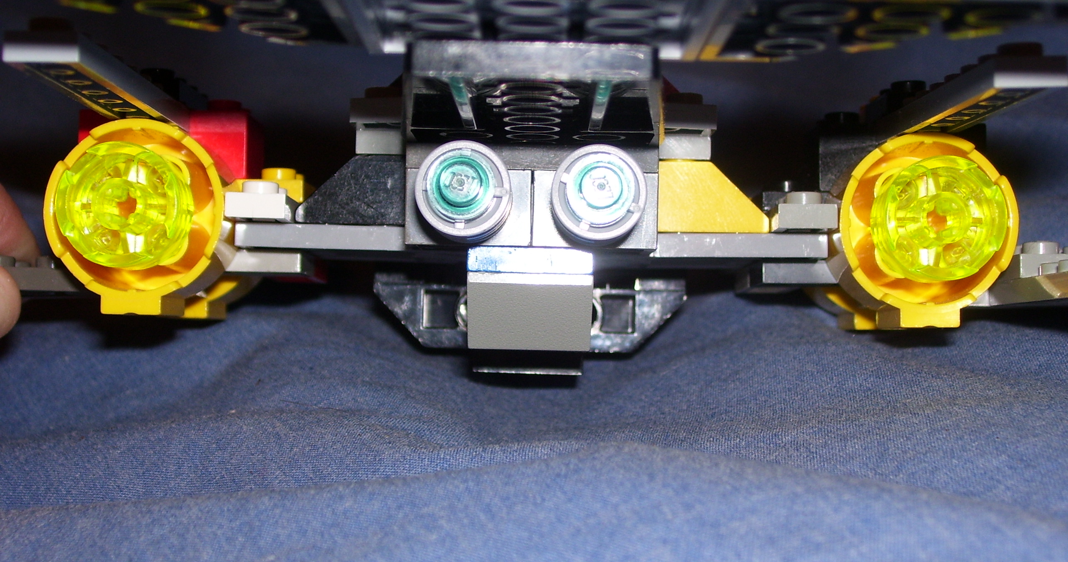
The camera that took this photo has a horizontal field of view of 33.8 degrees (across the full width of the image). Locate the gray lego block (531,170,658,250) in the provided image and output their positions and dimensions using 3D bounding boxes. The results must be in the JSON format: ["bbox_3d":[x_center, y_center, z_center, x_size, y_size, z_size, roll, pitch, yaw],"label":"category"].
[{"bbox_3d":[0.008,-0.009,0.227,0.016,0.010,0.010,1,-2,0],"label":"gray lego block"}]

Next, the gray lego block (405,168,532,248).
[{"bbox_3d":[-0.008,-0.009,0.227,0.016,0.010,0.010,1,-2,0],"label":"gray lego block"}]

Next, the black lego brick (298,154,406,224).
[{"bbox_3d":[-0.024,-0.012,0.246,0.016,0.010,0.010,1,-2,0],"label":"black lego brick"}]

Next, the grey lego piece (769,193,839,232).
[{"bbox_3d":[0.037,-0.009,0.243,0.008,0.005,0.015,1,-2,0],"label":"grey lego piece"}]

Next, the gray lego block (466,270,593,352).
[{"bbox_3d":[0.000,0.004,0.229,0.016,0.010,0.016,1,-2,0],"label":"gray lego block"}]

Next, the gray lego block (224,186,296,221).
[{"bbox_3d":[-0.037,-0.010,0.240,0.008,0.005,0.015,1,-2,0],"label":"gray lego block"}]

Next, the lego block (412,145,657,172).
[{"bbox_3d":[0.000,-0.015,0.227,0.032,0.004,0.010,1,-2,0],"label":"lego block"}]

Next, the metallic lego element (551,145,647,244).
[{"bbox_3d":[0.008,-0.010,0.213,0.011,0.011,0.013,1,-2,0],"label":"metallic lego element"}]

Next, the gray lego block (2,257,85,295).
[{"bbox_3d":[-0.071,-0.001,0.256,0.016,0.005,0.017,1,-2,0],"label":"gray lego block"}]

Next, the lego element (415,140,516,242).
[{"bbox_3d":[-0.008,-0.011,0.213,0.011,0.011,0.013,1,-2,0],"label":"lego element"}]

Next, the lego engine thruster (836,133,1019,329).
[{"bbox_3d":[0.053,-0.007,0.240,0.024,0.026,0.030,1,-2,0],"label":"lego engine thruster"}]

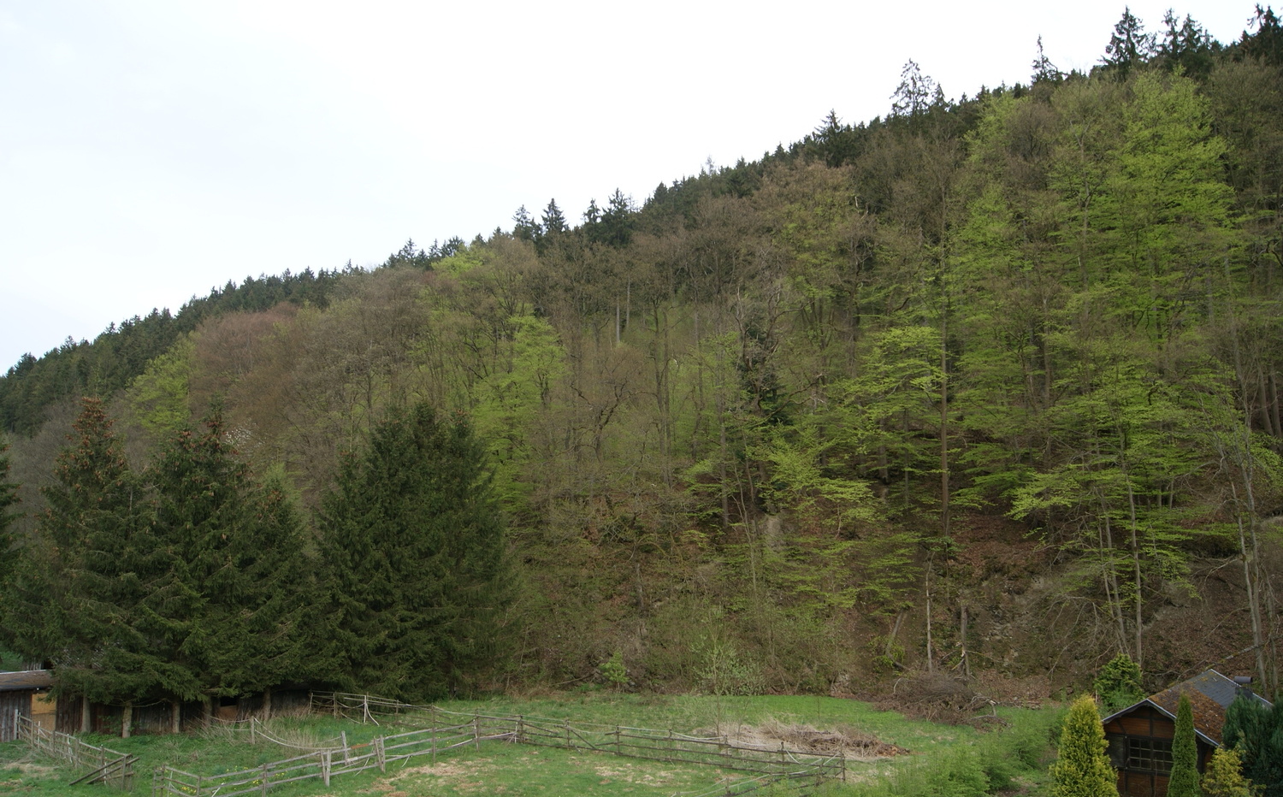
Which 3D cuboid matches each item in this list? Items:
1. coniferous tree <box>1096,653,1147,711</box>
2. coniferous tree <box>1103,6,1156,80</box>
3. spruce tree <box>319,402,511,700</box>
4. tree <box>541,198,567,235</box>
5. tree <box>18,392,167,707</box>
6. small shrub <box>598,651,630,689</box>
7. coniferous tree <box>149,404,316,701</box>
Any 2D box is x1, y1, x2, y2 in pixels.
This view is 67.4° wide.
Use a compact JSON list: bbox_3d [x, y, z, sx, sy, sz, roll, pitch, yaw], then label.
[{"bbox_3d":[22.516,13.714,45.478,2.200,3.170,2.200,0,-8,0],"label":"coniferous tree"},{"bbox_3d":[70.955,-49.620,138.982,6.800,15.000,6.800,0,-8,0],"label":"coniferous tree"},{"bbox_3d":[-12.437,8.218,53.111,9.800,16.133,9.800,0,-8,0],"label":"spruce tree"},{"bbox_3d":[-22.127,-43.091,239.050,6.600,14.000,6.600,0,-8,0],"label":"tree"},{"bbox_3d":[-25.002,7.581,44.701,6.700,15.111,6.700,0,-8,0],"label":"tree"},{"bbox_3d":[-1.489,15.361,54.101,1.800,2.246,1.800,0,-8,0],"label":"small shrub"},{"bbox_3d":[-19.286,7.796,45.351,7.400,14.861,7.400,0,-8,0],"label":"coniferous tree"}]

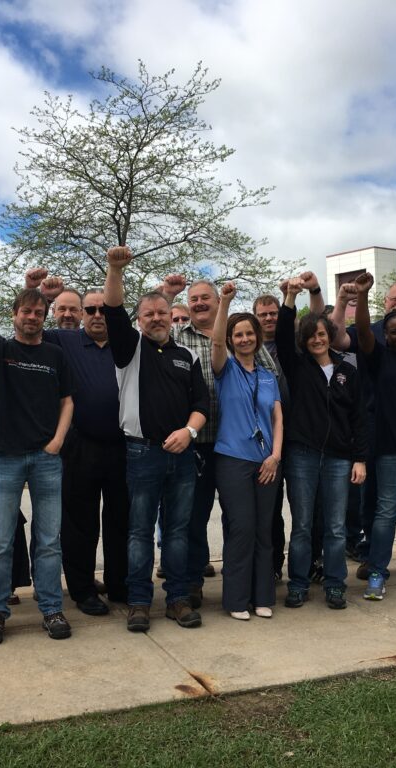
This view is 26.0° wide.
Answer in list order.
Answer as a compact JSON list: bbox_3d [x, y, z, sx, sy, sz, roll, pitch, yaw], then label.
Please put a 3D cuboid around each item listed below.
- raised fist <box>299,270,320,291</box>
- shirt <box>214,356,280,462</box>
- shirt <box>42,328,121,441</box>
[{"bbox_3d":[0.714,-0.663,5.500,0.115,0.110,0.100,-2,-1,7],"label":"raised fist"},{"bbox_3d":[0.272,0.135,4.720,0.380,0.590,0.260,-2,-1,-6],"label":"shirt"},{"bbox_3d":[-0.623,0.013,4.880,0.570,0.670,0.330,-2,-1,-14],"label":"shirt"}]

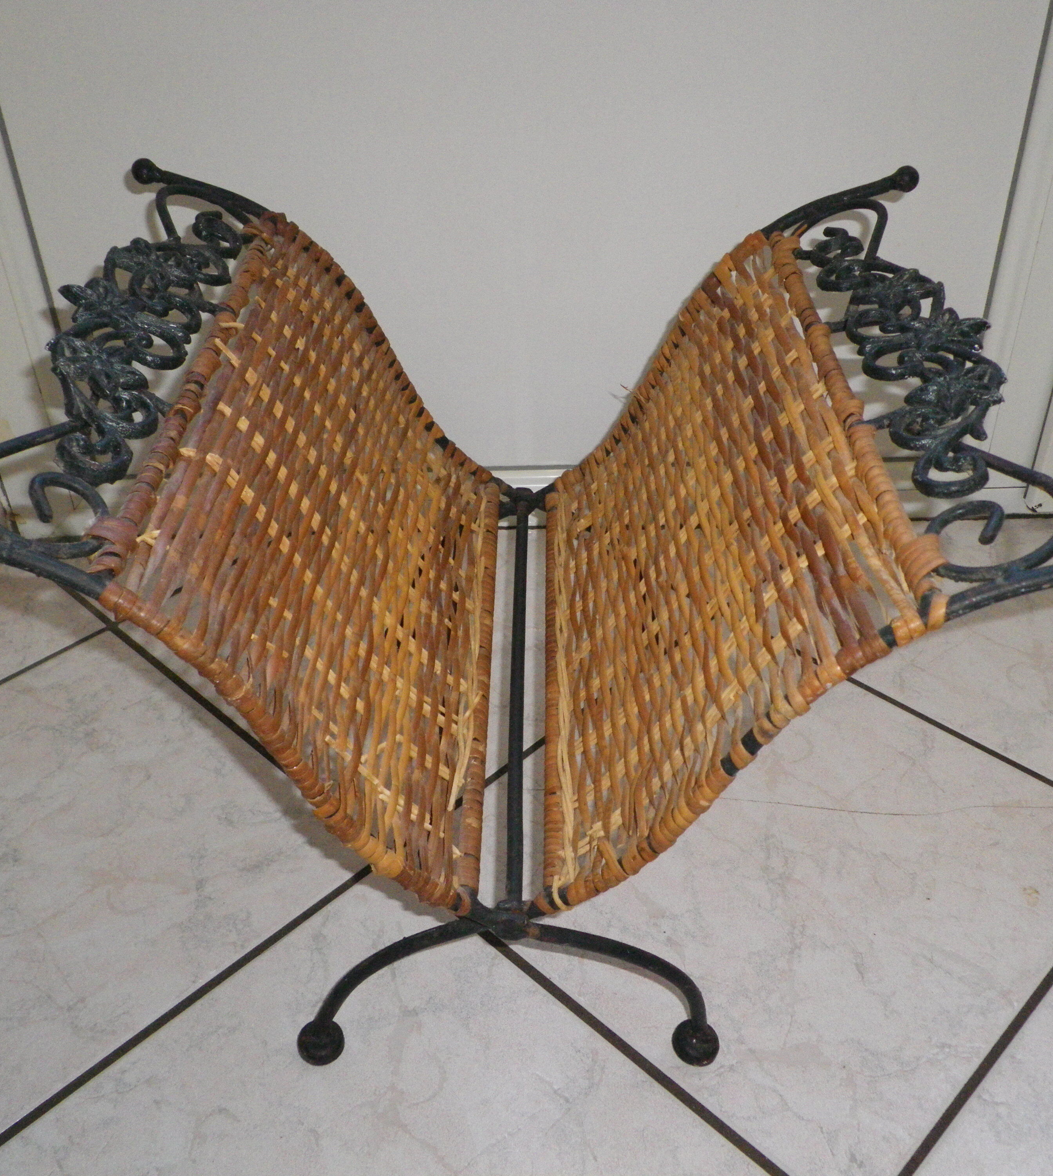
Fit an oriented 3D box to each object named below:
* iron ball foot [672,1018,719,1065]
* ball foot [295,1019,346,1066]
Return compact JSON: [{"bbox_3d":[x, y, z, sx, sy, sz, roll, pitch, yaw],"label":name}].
[{"bbox_3d":[0.088,0.236,0.658,0.025,0.025,0.025,-1,36,1],"label":"iron ball foot"},{"bbox_3d":[-0.107,0.237,0.663,0.025,0.025,0.025,-1,36,1],"label":"ball foot"}]

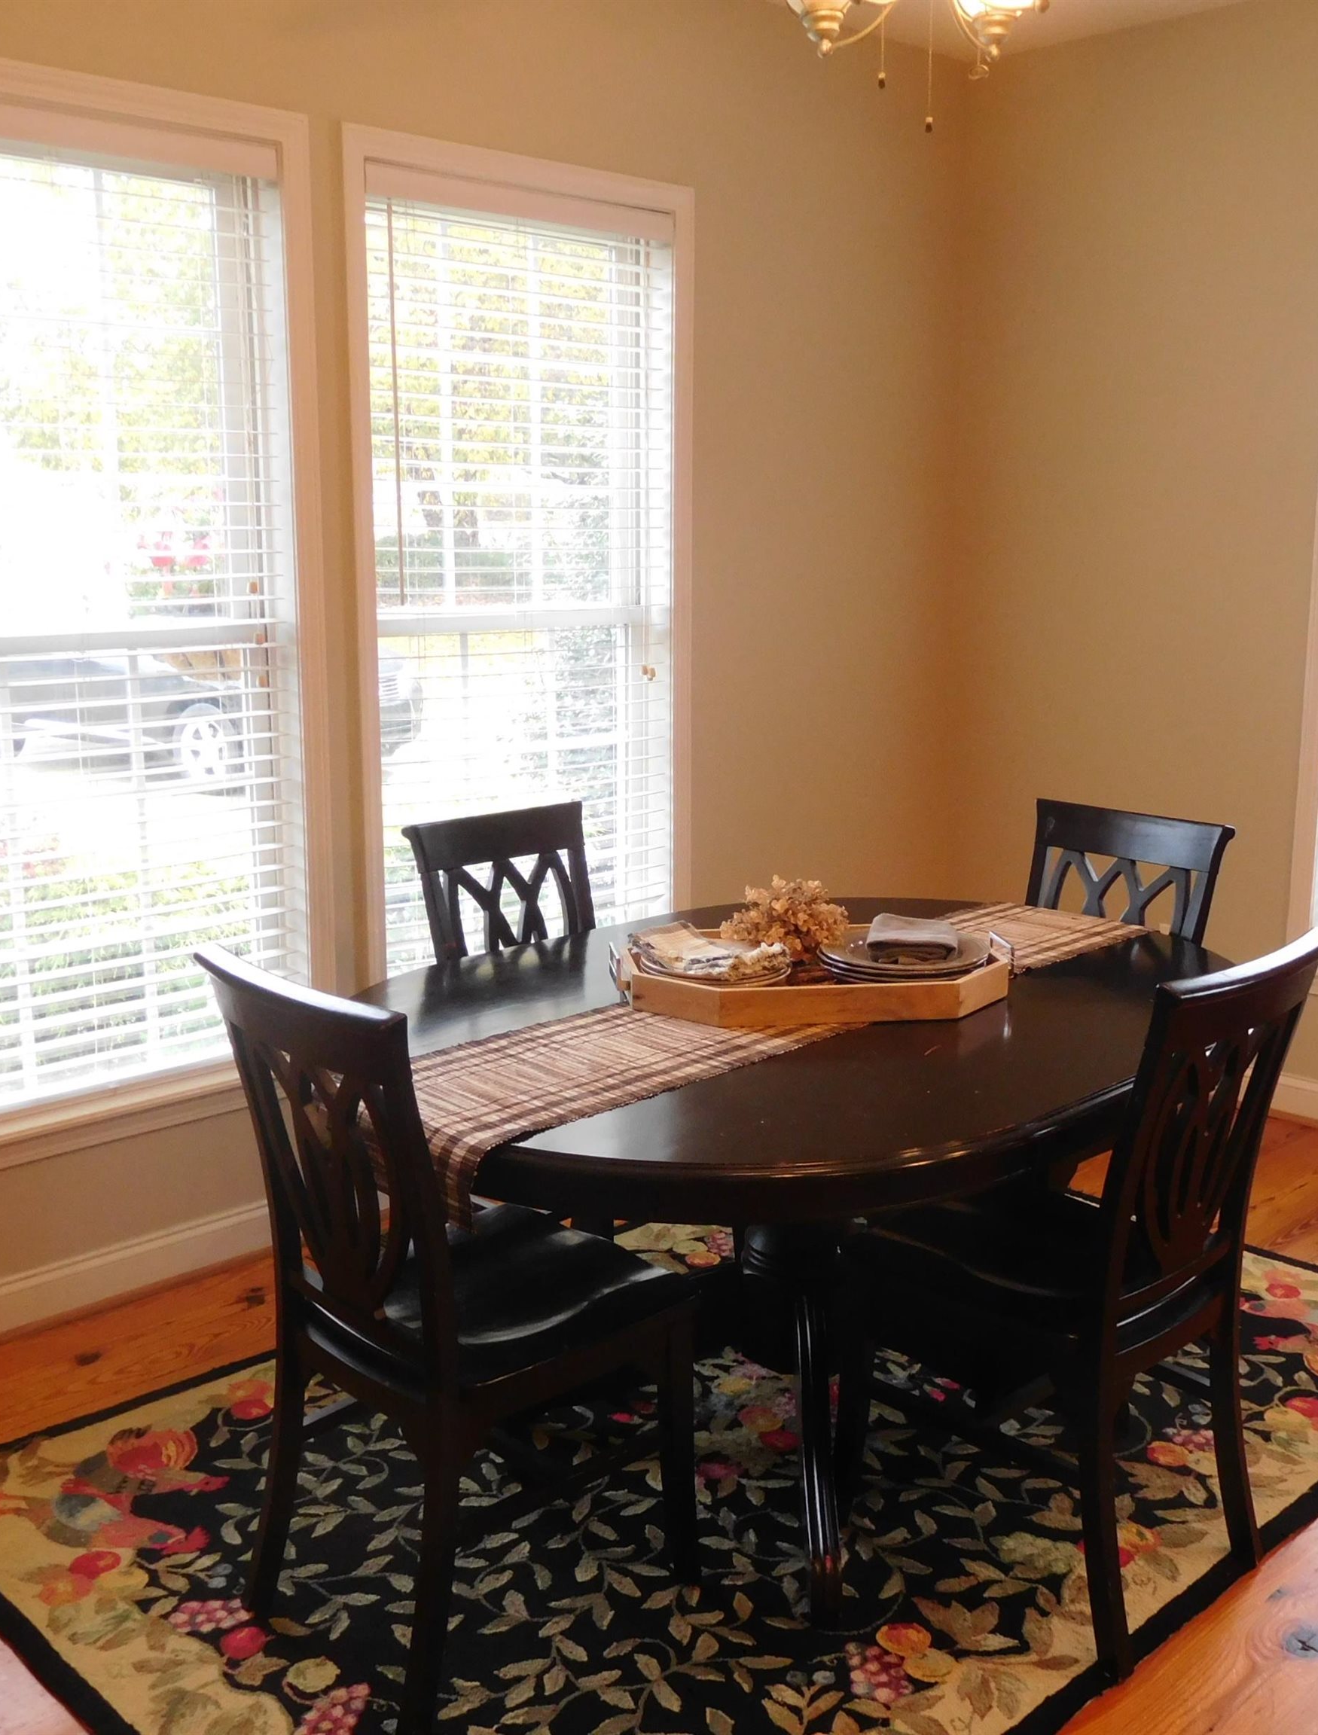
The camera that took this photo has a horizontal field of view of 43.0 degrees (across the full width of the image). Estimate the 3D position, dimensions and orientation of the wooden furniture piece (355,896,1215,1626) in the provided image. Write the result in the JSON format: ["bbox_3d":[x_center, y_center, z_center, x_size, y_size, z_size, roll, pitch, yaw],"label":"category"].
[{"bbox_3d":[0.240,0.576,2.740,1.626,0.747,1.223,-11,15,-44],"label":"wooden furniture piece"}]

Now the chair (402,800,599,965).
[{"bbox_3d":[-0.128,0.400,3.110,0.465,0.955,0.550,-10,15,-42],"label":"chair"}]

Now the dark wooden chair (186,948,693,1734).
[{"bbox_3d":[-0.255,0.566,2.261,0.465,0.955,0.550,10,15,43],"label":"dark wooden chair"}]

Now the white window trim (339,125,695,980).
[{"bbox_3d":[-0.252,-0.578,3.788,0.982,1.941,0.070,-10,15,-42],"label":"white window trim"}]

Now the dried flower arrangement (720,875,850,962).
[{"bbox_3d":[0.210,0.086,2.788,0.205,0.140,0.175,1,11,4],"label":"dried flower arrangement"}]

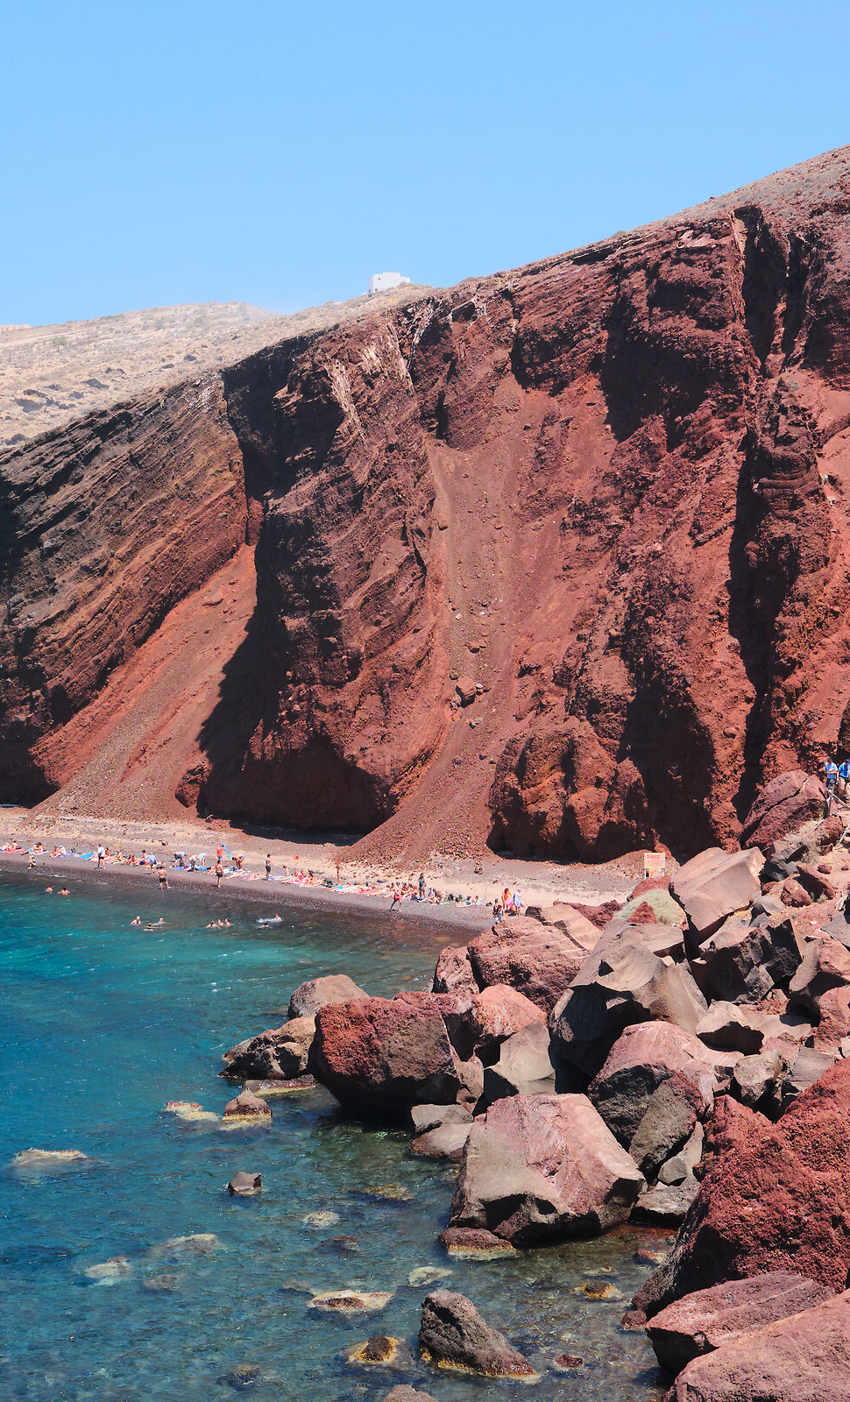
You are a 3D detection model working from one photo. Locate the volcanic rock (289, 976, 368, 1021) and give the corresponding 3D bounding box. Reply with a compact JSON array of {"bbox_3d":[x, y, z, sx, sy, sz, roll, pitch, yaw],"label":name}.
[{"bbox_3d":[-3.723,12.064,82.000,3.400,2.300,2.900,0,1,-3],"label":"volcanic rock"}]

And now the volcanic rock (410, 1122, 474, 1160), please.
[{"bbox_3d":[0.525,12.215,56.800,1.700,1.100,1.400,0,0,1],"label":"volcanic rock"}]

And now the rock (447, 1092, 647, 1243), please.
[{"bbox_3d":[3.106,12.126,53.300,4.900,3.500,4.200,0,1,3],"label":"rock"}]

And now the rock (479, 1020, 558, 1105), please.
[{"bbox_3d":[2.635,10.057,57.000,2.100,2.300,2.100,0,-1,3],"label":"rock"}]

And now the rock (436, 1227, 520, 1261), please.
[{"bbox_3d":[1.123,11.441,43.000,1.650,0.650,1.200,0,-1,1],"label":"rock"}]

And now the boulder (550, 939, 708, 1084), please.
[{"bbox_3d":[6.155,9.344,61.500,4.500,4.000,4.200,0,-1,6],"label":"boulder"}]

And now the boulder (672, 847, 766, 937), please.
[{"bbox_3d":[11.407,7.413,79.500,3.500,3.200,3.300,0,-1,8],"label":"boulder"}]

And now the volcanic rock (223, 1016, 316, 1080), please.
[{"bbox_3d":[-5.129,11.677,69.000,3.260,2.080,2.600,0,0,-4],"label":"volcanic rock"}]

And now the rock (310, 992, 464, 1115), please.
[{"bbox_3d":[-1.128,10.494,61.000,4.400,3.400,4.000,0,-1,-1],"label":"rock"}]

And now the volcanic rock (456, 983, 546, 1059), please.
[{"bbox_3d":[2.596,11.244,71.000,3.200,2.700,2.800,0,1,2],"label":"volcanic rock"}]

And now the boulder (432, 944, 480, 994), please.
[{"bbox_3d":[1.400,11.275,85.000,2.300,2.500,2.300,0,1,1],"label":"boulder"}]

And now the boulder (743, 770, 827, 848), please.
[{"bbox_3d":[14.112,4.277,80.000,3.280,3.030,2.900,0,0,10],"label":"boulder"}]

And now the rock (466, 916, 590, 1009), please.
[{"bbox_3d":[4.302,10.810,83.000,5.200,3.800,4.400,0,1,3],"label":"rock"}]

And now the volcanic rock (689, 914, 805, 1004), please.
[{"bbox_3d":[11.686,9.399,74.000,4.100,3.000,3.400,0,1,9],"label":"volcanic rock"}]

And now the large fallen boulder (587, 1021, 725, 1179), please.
[{"bbox_3d":[6.436,11.089,57.000,3.800,3.900,3.600,0,1,6],"label":"large fallen boulder"}]

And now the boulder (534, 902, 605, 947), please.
[{"bbox_3d":[6.543,10.281,92.000,3.480,2.270,2.800,0,0,4],"label":"boulder"}]

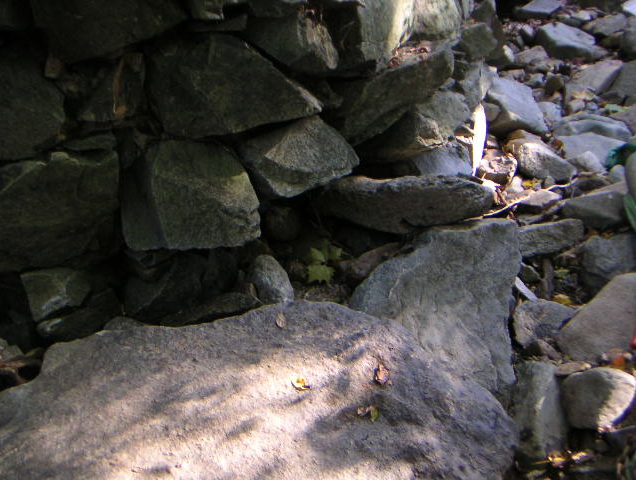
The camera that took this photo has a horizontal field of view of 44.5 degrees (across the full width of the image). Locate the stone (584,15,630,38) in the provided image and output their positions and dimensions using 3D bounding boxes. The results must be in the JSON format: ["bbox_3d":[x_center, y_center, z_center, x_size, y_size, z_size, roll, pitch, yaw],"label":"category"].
[{"bbox_3d":[1.667,-1.239,4.500,0.250,0.100,0.180,9,27,18],"label":"stone"}]

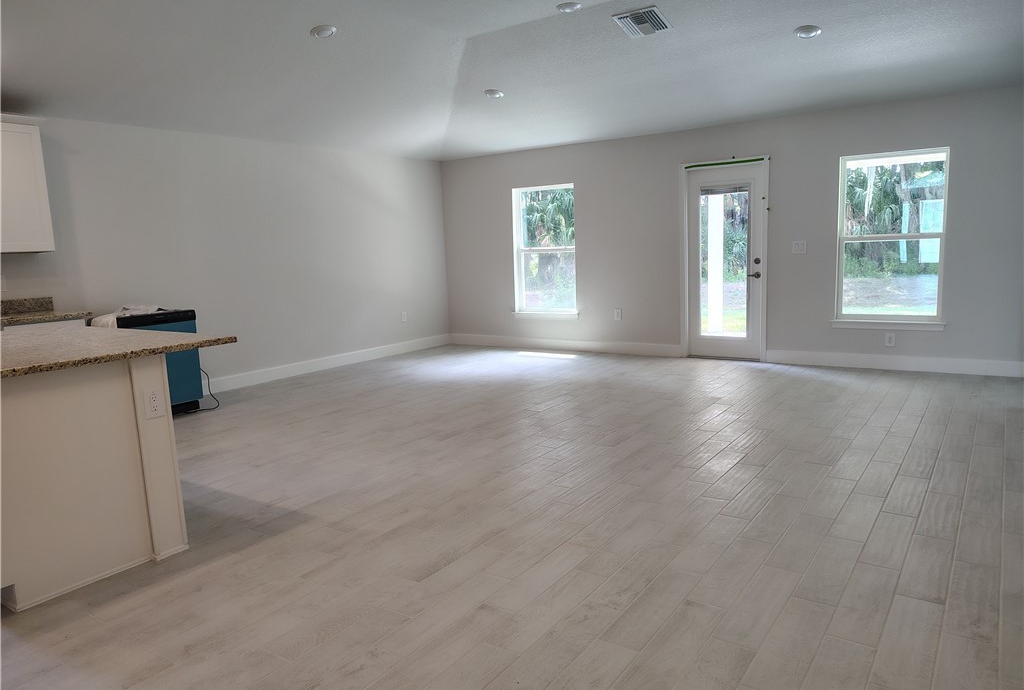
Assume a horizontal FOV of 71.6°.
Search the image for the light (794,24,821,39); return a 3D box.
[{"bbox_3d":[2.280,-2.404,5.471,0.190,0.030,0.190,3,-7,35],"label":"light"}]

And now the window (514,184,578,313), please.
[{"bbox_3d":[0.417,-1.156,8.726,0.890,1.555,0.100,3,10,35],"label":"window"}]

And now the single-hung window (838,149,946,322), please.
[{"bbox_3d":[3.506,-0.984,6.578,0.879,1.550,0.100,3,10,35],"label":"single-hung window"}]

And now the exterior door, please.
[{"bbox_3d":[2.249,-0.870,7.483,0.905,2.075,0.100,3,10,35],"label":"exterior door"}]

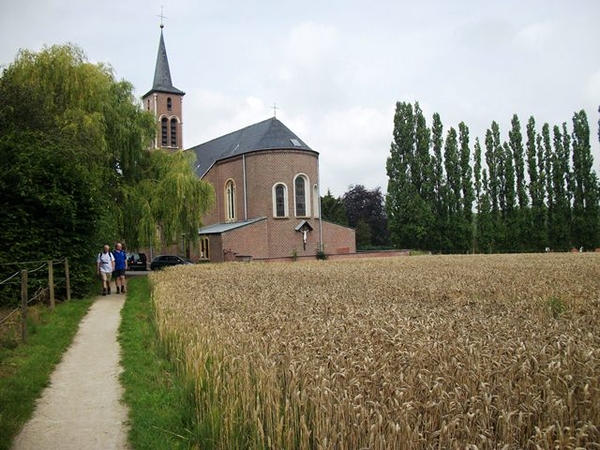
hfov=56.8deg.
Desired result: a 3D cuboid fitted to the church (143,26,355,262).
[{"bbox_3d":[-11.981,-14.384,77.646,18.500,39.200,40.000,0,-2,-36],"label":"church"}]

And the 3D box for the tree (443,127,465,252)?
[{"bbox_3d":[25.182,-5.660,91.000,3.200,21.000,3.200,-2,-2,0],"label":"tree"}]

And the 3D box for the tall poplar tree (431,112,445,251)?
[{"bbox_3d":[22.557,-6.808,91.000,2.400,23.300,2.400,-2,-2,0],"label":"tall poplar tree"}]

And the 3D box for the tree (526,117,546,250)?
[{"bbox_3d":[38.798,-6.480,91.000,3.000,22.640,3.000,-2,-2,0],"label":"tree"}]

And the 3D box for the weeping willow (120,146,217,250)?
[{"bbox_3d":[-10.431,-1.229,44.000,7.500,9.700,7.500,-2,-2,0],"label":"weeping willow"}]

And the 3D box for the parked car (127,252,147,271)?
[{"bbox_3d":[-16.759,3.715,56.000,1.770,1.720,4.300,-1,-2,-30],"label":"parked car"}]

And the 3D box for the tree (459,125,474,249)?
[{"bbox_3d":[27.315,-5.988,91.000,2.600,21.650,2.600,-2,-2,0],"label":"tree"}]

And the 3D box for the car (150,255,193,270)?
[{"bbox_3d":[-12.315,3.680,54.000,4.250,1.470,1.770,-2,-2,11],"label":"car"}]

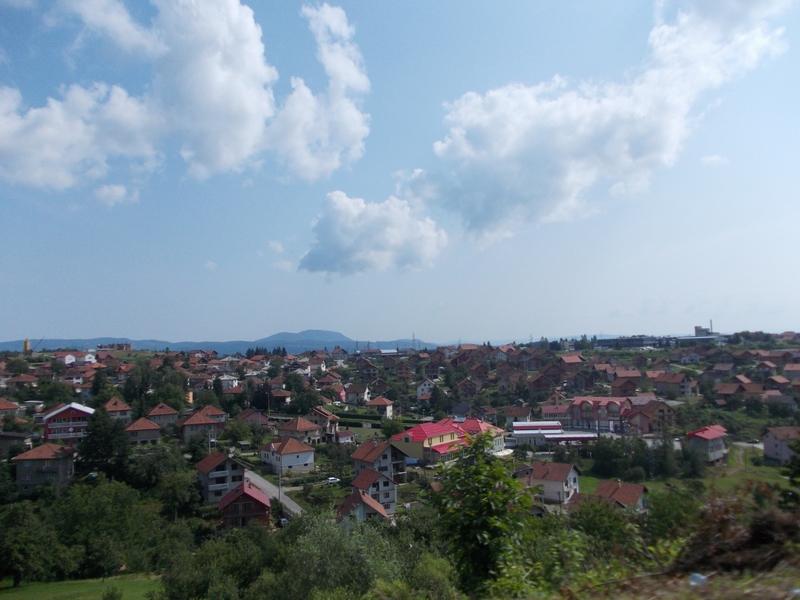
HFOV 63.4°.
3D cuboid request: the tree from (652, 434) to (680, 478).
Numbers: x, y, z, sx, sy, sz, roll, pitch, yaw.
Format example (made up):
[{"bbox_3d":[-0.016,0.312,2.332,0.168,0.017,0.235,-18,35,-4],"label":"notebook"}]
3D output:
[{"bbox_3d":[64.623,37.791,157.000,6.600,10.600,6.500,-2,-4,22],"label":"tree"}]

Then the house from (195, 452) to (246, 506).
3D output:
[{"bbox_3d":[-38.036,37.526,138.557,9.200,9.000,9.300,2,-5,-32],"label":"house"}]

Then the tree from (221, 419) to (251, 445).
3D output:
[{"bbox_3d":[-51.291,41.252,203.000,8.784,8.156,8.784,1,-4,-14],"label":"tree"}]

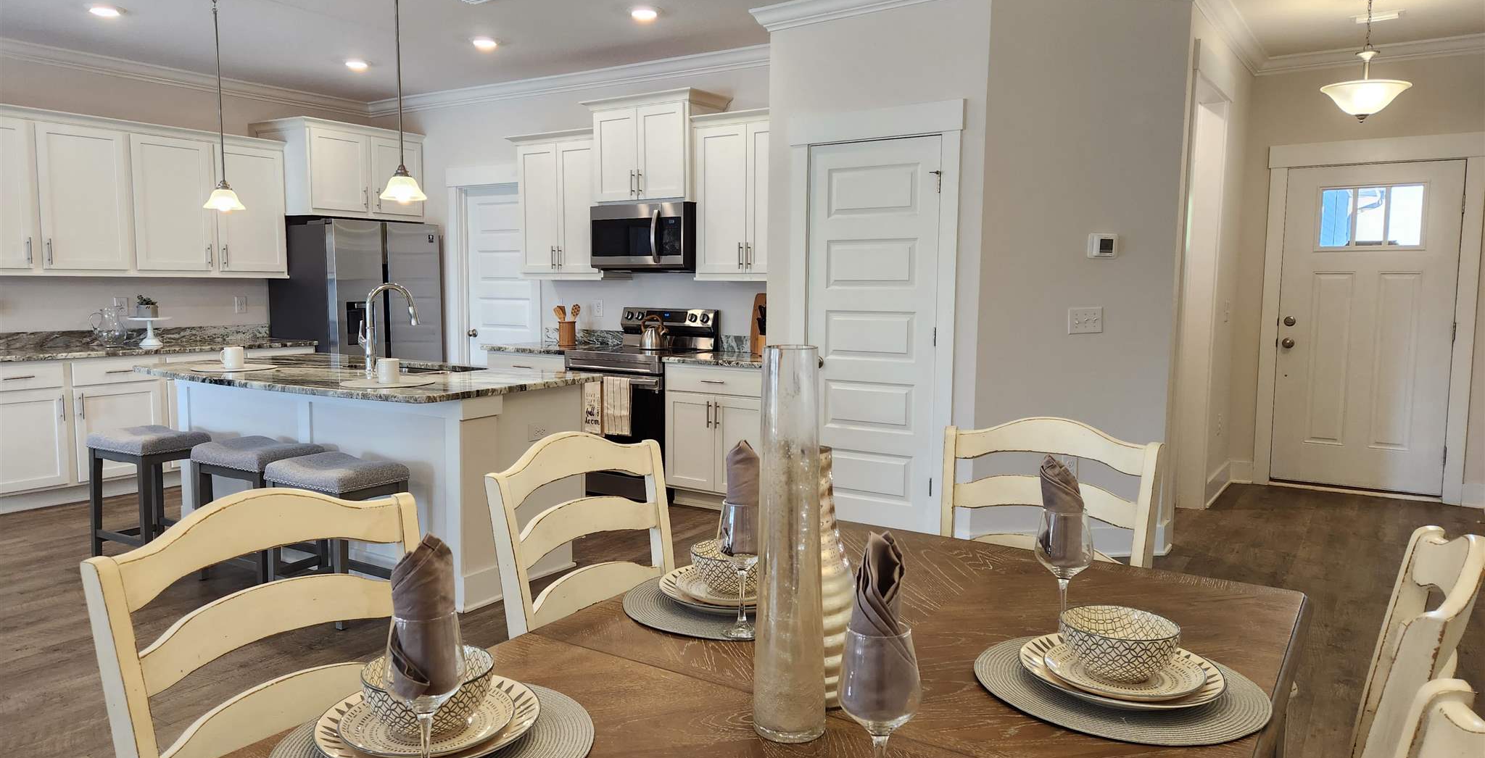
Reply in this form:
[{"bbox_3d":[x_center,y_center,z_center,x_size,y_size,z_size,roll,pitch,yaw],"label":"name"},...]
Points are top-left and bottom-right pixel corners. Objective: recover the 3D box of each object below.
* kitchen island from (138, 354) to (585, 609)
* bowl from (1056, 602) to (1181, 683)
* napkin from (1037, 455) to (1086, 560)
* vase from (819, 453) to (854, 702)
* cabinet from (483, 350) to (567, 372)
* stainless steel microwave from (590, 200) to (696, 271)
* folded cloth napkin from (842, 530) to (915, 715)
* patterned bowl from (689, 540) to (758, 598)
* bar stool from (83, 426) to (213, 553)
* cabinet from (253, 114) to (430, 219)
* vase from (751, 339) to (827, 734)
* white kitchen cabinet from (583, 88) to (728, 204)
[{"bbox_3d":[-1.950,0.415,4.769,2.450,0.914,1.060,4,7,34],"label":"kitchen island"},{"bbox_3d":[0.517,0.369,1.359,0.152,0.069,0.152,0,6,0],"label":"bowl"},{"bbox_3d":[0.495,0.207,1.535,0.066,0.170,0.060,1,6,10],"label":"napkin"},{"bbox_3d":[0.104,0.266,1.342,0.109,0.341,0.109,4,7,34],"label":"vase"},{"bbox_3d":[-1.255,0.223,6.744,0.732,0.870,0.610,4,7,33],"label":"cabinet"},{"bbox_3d":[-0.559,-0.900,6.325,0.760,0.420,0.410,4,7,34],"label":"stainless steel microwave"},{"bbox_3d":[0.137,0.247,0.984,0.068,0.188,0.062,1,6,8],"label":"folded cloth napkin"},{"bbox_3d":[-0.016,0.331,1.720,0.152,0.069,0.152,0,6,0],"label":"patterned bowl"},{"bbox_3d":[-2.854,0.551,4.787,0.505,0.635,0.350,4,7,34],"label":"bar stool"},{"bbox_3d":[-3.022,-1.546,7.477,0.650,0.685,1.010,4,7,33],"label":"cabinet"},{"bbox_3d":[0.060,0.198,1.208,0.090,0.474,0.090,0,6,0],"label":"vase"},{"bbox_3d":[-0.543,-1.420,6.189,0.870,0.635,0.440,4,7,34],"label":"white kitchen cabinet"}]

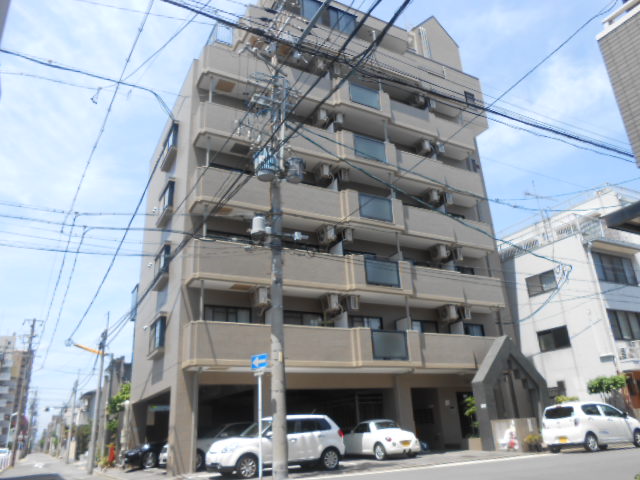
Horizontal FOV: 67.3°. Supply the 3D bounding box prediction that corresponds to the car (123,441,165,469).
[{"bbox_3d":[-5.689,8.437,19.727,4.400,1.470,1.700,7,-23,-24],"label":"car"}]

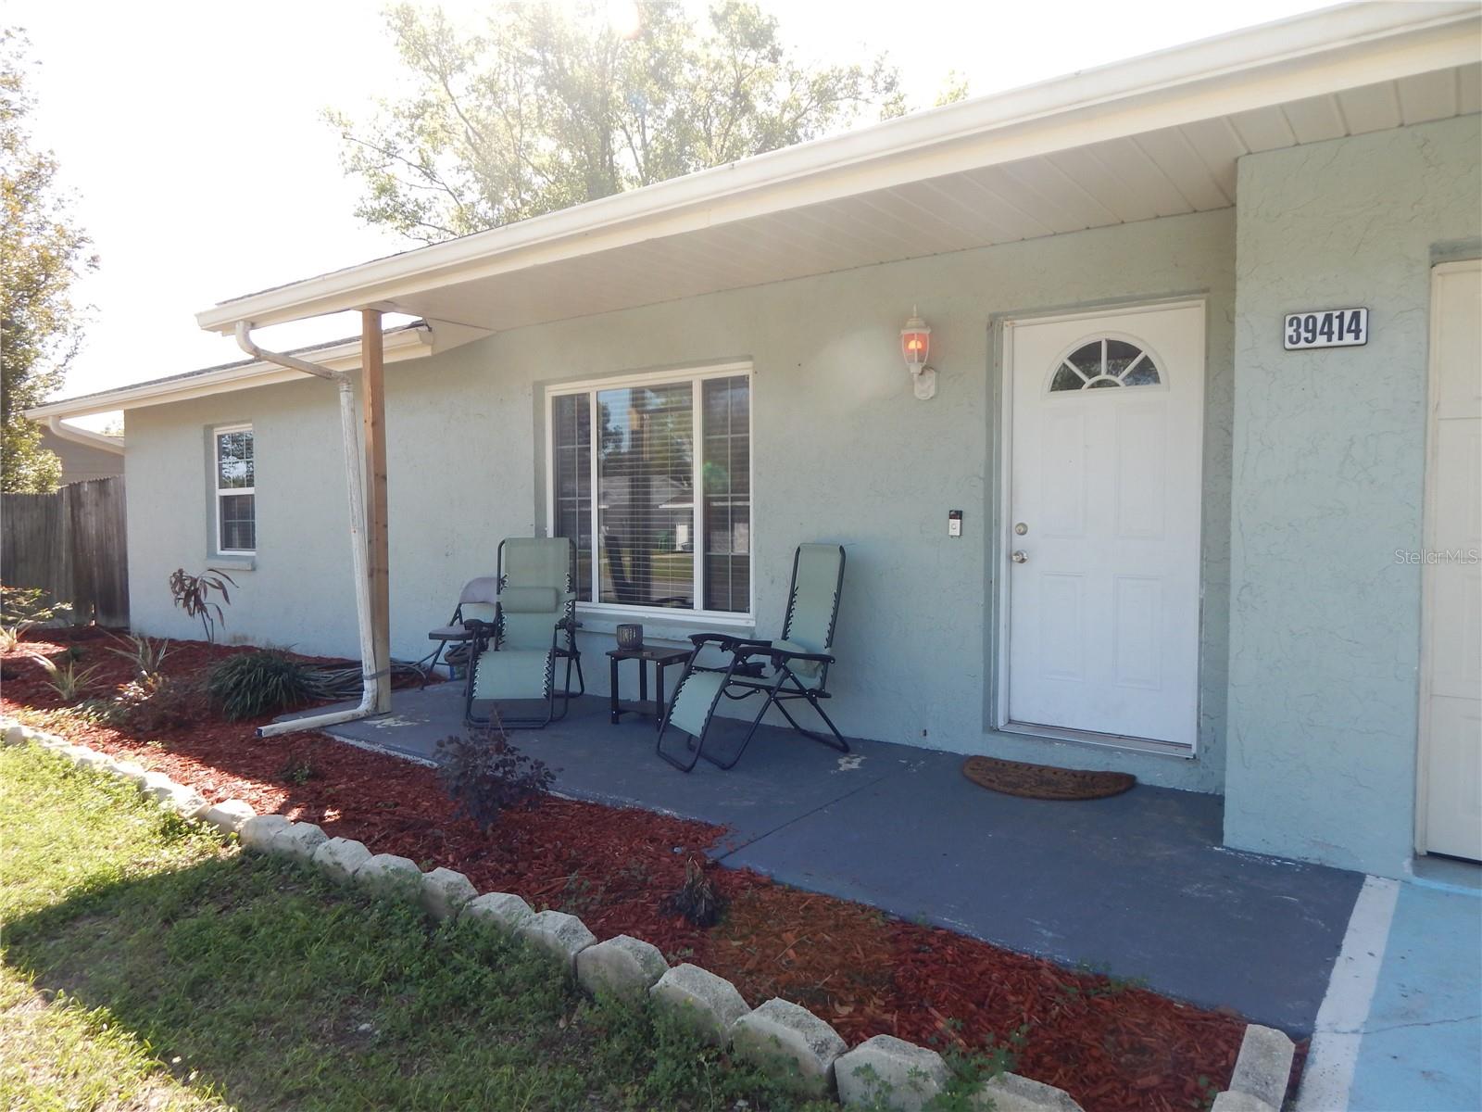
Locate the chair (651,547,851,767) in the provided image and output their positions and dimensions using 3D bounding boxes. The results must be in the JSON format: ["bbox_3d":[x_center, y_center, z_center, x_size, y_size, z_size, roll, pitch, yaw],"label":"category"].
[{"bbox_3d":[0.048,0.487,5.004,0.960,1.090,0.660,-2,3,-28],"label":"chair"}]

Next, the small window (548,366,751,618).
[{"bbox_3d":[-0.648,-0.397,6.295,1.860,1.600,0.090,2,3,36],"label":"small window"}]

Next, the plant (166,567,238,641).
[{"bbox_3d":[-5.299,0.484,9.260,0.620,0.760,0.560,2,3,36],"label":"plant"}]

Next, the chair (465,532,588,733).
[{"bbox_3d":[-1.375,0.434,5.970,0.660,1.100,1.000,0,3,0],"label":"chair"}]

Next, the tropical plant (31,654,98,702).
[{"bbox_3d":[-4.800,0.866,6.680,0.430,0.340,0.420,2,3,36],"label":"tropical plant"}]

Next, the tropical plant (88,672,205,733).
[{"bbox_3d":[-3.777,0.878,5.976,0.660,0.310,0.600,2,3,35],"label":"tropical plant"}]

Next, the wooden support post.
[{"bbox_3d":[-2.306,-0.269,5.973,0.089,2.530,0.089,2,3,35],"label":"wooden support post"}]

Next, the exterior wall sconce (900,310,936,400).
[{"bbox_3d":[0.904,-1.047,4.835,0.165,0.475,0.205,2,3,35],"label":"exterior wall sconce"}]

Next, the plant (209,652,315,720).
[{"bbox_3d":[-3.215,0.822,6.284,0.660,0.380,0.640,2,3,35],"label":"plant"}]

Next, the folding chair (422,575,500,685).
[{"bbox_3d":[-1.993,0.573,6.825,0.460,0.770,0.480,1,3,27],"label":"folding chair"}]

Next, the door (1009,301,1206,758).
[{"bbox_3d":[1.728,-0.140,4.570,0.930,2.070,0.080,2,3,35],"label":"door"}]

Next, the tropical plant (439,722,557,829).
[{"bbox_3d":[-1.011,0.906,3.870,0.470,0.450,0.450,0,3,0],"label":"tropical plant"}]

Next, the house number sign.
[{"bbox_3d":[2.042,-0.794,3.292,0.252,0.130,0.018,2,3,36],"label":"house number sign"}]

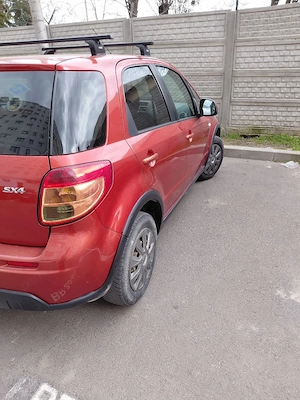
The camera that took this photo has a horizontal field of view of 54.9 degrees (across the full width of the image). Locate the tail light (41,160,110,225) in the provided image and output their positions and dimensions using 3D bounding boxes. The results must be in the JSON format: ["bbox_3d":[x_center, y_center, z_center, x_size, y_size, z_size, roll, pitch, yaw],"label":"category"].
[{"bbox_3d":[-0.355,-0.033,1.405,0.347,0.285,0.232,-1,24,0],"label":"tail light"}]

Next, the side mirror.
[{"bbox_3d":[0.647,-1.006,3.141,0.200,0.175,0.130,8,25,20],"label":"side mirror"}]

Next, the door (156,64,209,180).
[{"bbox_3d":[0.353,-0.742,2.973,0.270,1.180,1.160,8,25,20],"label":"door"}]

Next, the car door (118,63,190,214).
[{"bbox_3d":[0.020,-0.398,2.182,0.270,1.170,1.120,8,25,20],"label":"car door"}]

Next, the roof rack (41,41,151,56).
[{"bbox_3d":[-0.487,-1.307,2.547,1.130,0.105,0.090,8,25,20],"label":"roof rack"}]

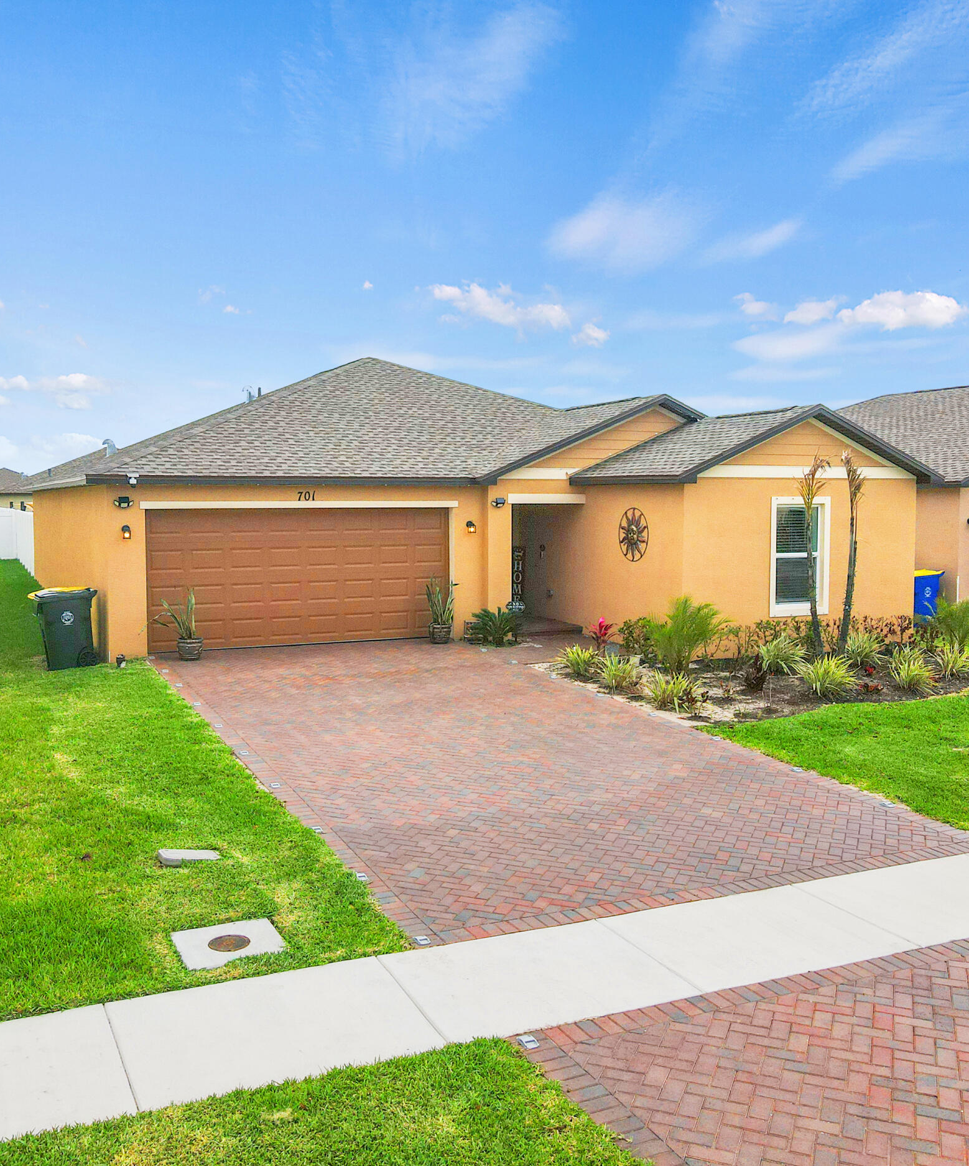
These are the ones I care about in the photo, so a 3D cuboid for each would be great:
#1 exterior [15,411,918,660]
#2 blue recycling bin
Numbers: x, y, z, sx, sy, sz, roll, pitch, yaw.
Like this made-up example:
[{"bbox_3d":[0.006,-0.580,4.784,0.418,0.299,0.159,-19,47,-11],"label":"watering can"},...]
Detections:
[{"bbox_3d":[-2.468,-1.324,23.641,12.300,3.850,18.800,-2,5,-25],"label":"exterior"},{"bbox_3d":[8.905,0.312,21.981,0.850,1.080,0.660,-3,5,-34],"label":"blue recycling bin"}]

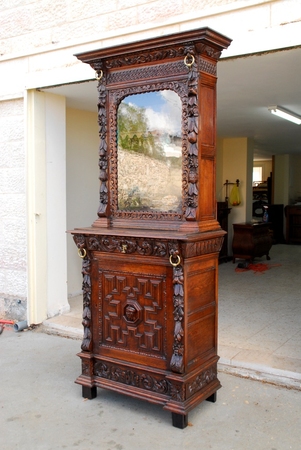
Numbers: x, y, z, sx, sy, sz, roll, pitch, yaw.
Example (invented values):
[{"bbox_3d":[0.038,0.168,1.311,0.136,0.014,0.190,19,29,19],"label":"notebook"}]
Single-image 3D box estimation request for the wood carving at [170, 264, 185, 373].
[{"bbox_3d":[0.162,0.562,2.818,0.076,0.658,0.057,2,4,33],"label":"wood carving"}]

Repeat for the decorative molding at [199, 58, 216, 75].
[{"bbox_3d":[0.379,-1.024,3.010,0.019,0.090,0.260,2,4,33],"label":"decorative molding"}]

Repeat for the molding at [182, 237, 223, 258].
[{"bbox_3d":[0.343,0.144,2.941,0.052,0.104,0.521,2,4,33],"label":"molding"}]

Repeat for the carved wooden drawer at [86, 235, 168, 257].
[{"bbox_3d":[-0.151,0.134,2.908,0.630,0.107,0.054,2,4,34],"label":"carved wooden drawer"}]

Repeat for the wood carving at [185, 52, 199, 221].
[{"bbox_3d":[0.256,-0.561,2.920,0.071,1.069,0.071,2,4,33],"label":"wood carving"}]

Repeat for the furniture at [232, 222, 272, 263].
[{"bbox_3d":[2.002,0.337,9.063,0.439,0.725,0.950,2,4,35],"label":"furniture"}]

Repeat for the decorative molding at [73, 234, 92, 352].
[{"bbox_3d":[-0.451,0.462,3.131,0.104,0.776,0.082,2,4,34],"label":"decorative molding"}]

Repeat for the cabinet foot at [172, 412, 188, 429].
[{"bbox_3d":[0.189,1.194,2.885,0.070,0.116,0.069,2,4,33],"label":"cabinet foot"}]

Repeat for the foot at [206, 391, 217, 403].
[{"bbox_3d":[0.404,1.145,3.116,0.063,0.087,0.051,2,4,34],"label":"foot"}]

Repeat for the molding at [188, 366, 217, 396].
[{"bbox_3d":[0.344,1.017,3.020,0.022,0.104,0.416,2,4,33],"label":"molding"}]

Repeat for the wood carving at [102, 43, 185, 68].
[{"bbox_3d":[-0.056,-1.081,2.978,0.627,0.069,0.049,2,4,34],"label":"wood carving"}]

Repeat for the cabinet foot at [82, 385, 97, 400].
[{"bbox_3d":[-0.421,1.143,3.203,0.078,0.092,0.059,2,4,34],"label":"cabinet foot"}]

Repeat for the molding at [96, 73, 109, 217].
[{"bbox_3d":[-0.343,-0.564,3.213,0.075,1.020,0.054,2,4,34],"label":"molding"}]

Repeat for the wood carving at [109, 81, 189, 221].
[{"bbox_3d":[-0.016,-0.490,3.185,0.648,0.912,0.038,2,4,33],"label":"wood carving"}]

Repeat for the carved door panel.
[{"bbox_3d":[-0.124,0.554,2.968,0.629,0.664,0.041,2,4,34],"label":"carved door panel"}]

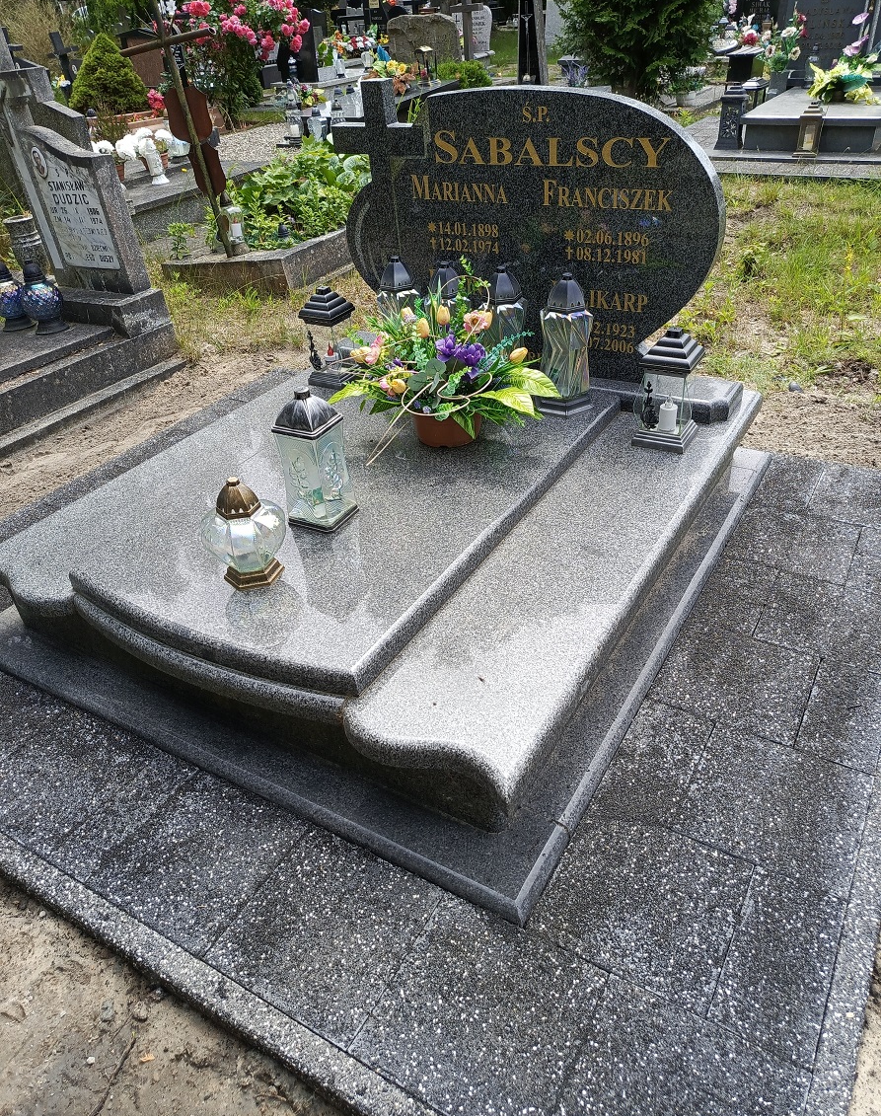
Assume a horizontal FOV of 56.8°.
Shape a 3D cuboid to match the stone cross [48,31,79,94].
[{"bbox_3d":[-6.818,-8.895,14.719,0.140,1.050,0.600,25,44,36],"label":"stone cross"}]

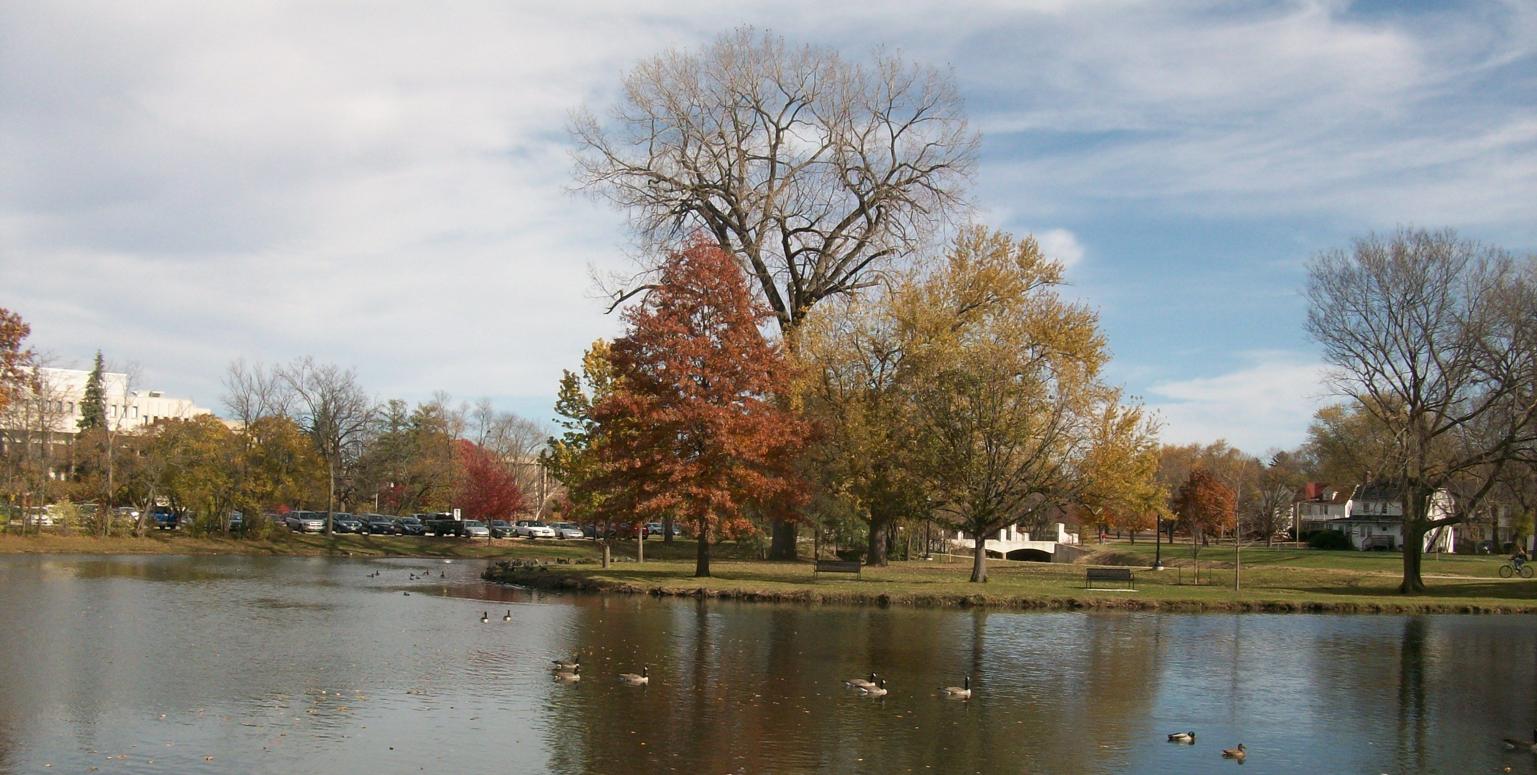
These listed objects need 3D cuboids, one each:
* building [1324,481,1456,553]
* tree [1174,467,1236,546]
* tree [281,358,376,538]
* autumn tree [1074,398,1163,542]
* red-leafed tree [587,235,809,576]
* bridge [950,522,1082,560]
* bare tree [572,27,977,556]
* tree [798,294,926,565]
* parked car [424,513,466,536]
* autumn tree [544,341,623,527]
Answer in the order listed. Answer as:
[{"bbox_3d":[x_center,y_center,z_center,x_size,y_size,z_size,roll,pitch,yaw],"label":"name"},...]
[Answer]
[{"bbox_3d":[74.916,15.707,182.000,8.800,8.300,12.500,5,-6,-42],"label":"building"},{"bbox_3d":[54.357,15.029,188.000,7.900,9.900,7.800,0,-5,16],"label":"tree"},{"bbox_3d":[-34.306,4.693,118.000,7.400,13.900,7.200,3,-5,-16],"label":"tree"},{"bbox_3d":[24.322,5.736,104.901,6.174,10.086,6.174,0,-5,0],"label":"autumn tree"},{"bbox_3d":[-3.247,0.748,69.200,10.182,15.731,9.877,0,-5,0],"label":"red-leafed tree"},{"bbox_3d":[22.497,14.032,137.299,11.904,3.477,5.500,-1,-5,7],"label":"bridge"},{"bbox_3d":[0.651,-6.004,91.424,24.510,32.540,23.770,1,-5,0],"label":"bare tree"},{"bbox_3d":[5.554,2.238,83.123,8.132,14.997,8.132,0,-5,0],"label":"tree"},{"bbox_3d":[-25.145,10.679,117.516,1.900,1.830,5.300,3,-6,-32],"label":"parked car"},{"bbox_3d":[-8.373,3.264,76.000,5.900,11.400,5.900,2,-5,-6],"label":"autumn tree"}]

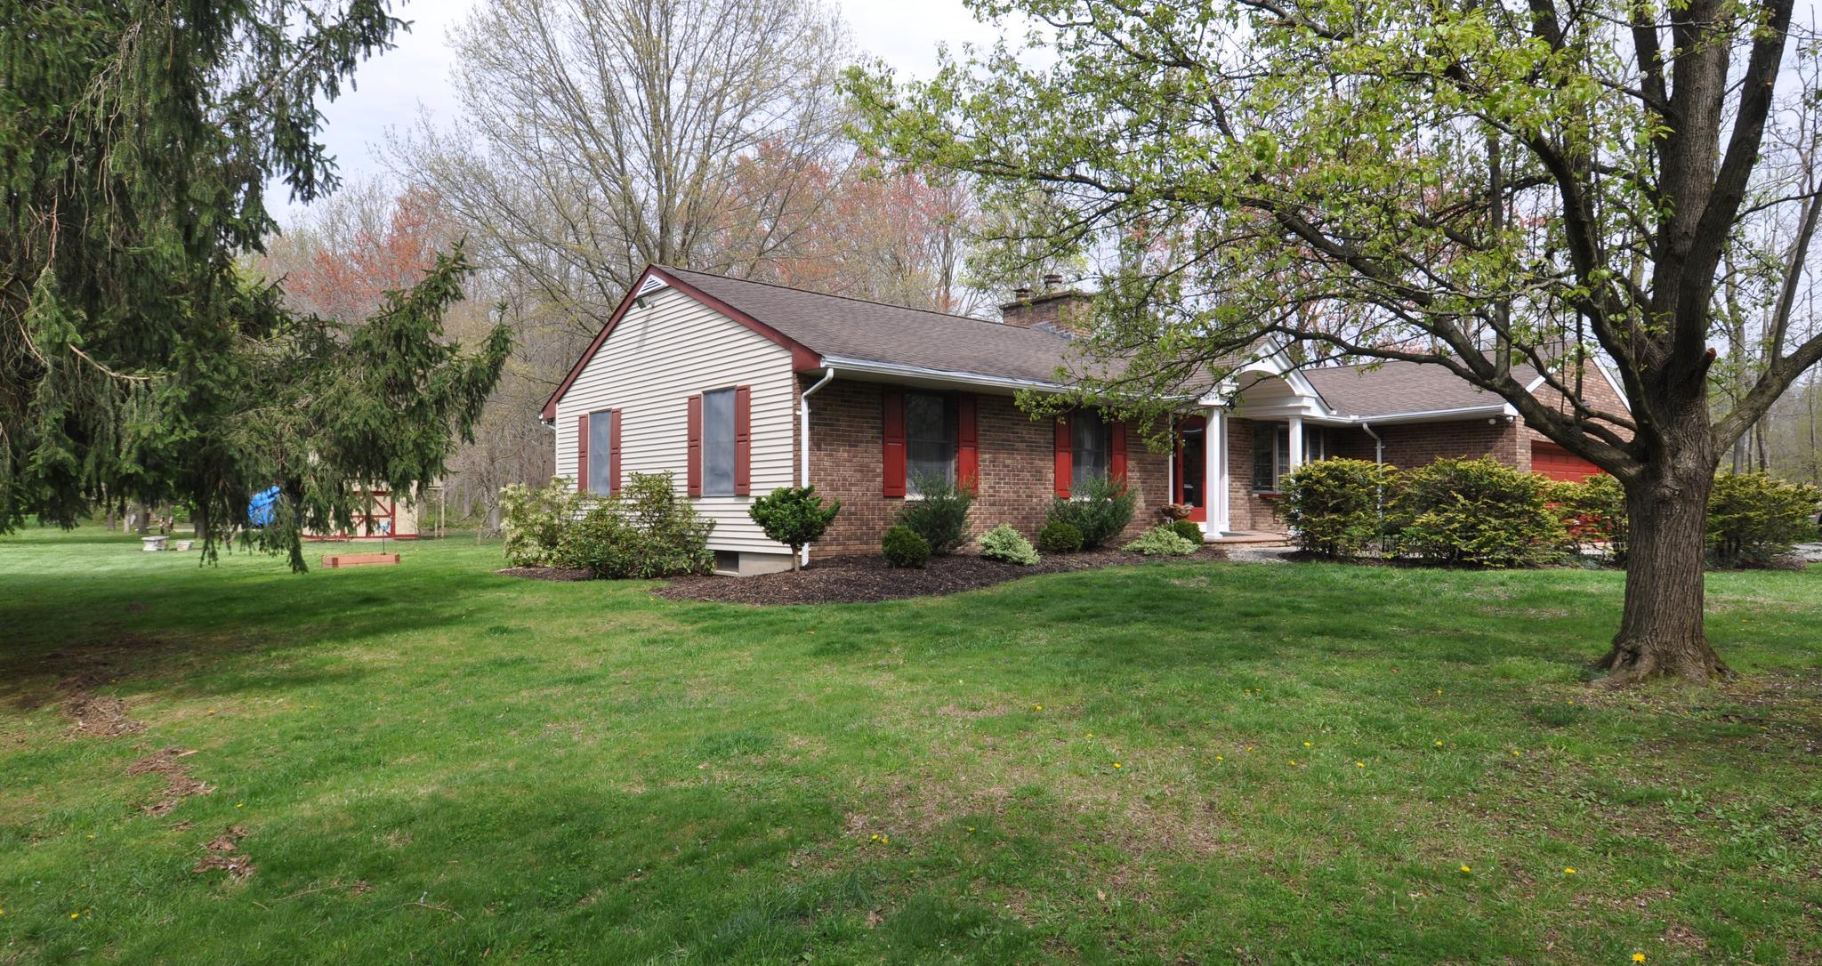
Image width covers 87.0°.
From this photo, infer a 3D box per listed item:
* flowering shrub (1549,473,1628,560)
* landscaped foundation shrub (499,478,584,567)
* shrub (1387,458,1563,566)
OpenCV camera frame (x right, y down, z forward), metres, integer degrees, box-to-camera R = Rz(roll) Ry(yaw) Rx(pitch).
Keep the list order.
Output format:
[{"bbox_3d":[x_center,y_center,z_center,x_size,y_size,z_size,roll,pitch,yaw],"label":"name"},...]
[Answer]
[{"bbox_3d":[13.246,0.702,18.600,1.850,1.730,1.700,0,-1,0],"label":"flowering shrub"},{"bbox_3d":[-6.628,0.721,17.300,1.550,1.600,1.500,0,-1,0],"label":"landscaped foundation shrub"},{"bbox_3d":[10.441,0.550,17.700,3.000,2.000,2.400,0,-1,0],"label":"shrub"}]

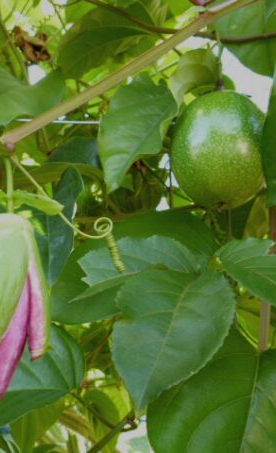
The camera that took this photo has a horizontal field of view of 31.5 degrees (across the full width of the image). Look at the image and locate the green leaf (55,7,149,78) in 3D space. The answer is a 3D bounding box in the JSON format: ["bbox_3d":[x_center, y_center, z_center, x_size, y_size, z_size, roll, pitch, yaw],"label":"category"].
[{"bbox_3d":[-0.028,-0.161,0.430,0.088,0.058,0.038,7,15,-2],"label":"green leaf"}]

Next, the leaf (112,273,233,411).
[{"bbox_3d":[0.024,0.077,0.335,0.072,0.098,0.025,20,-18,12],"label":"leaf"}]

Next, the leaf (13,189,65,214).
[{"bbox_3d":[-0.058,-0.014,0.285,0.029,0.009,0.014,16,9,0],"label":"leaf"}]

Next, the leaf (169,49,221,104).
[{"bbox_3d":[0.043,-0.114,0.370,0.036,0.042,0.027,14,-6,7],"label":"leaf"}]

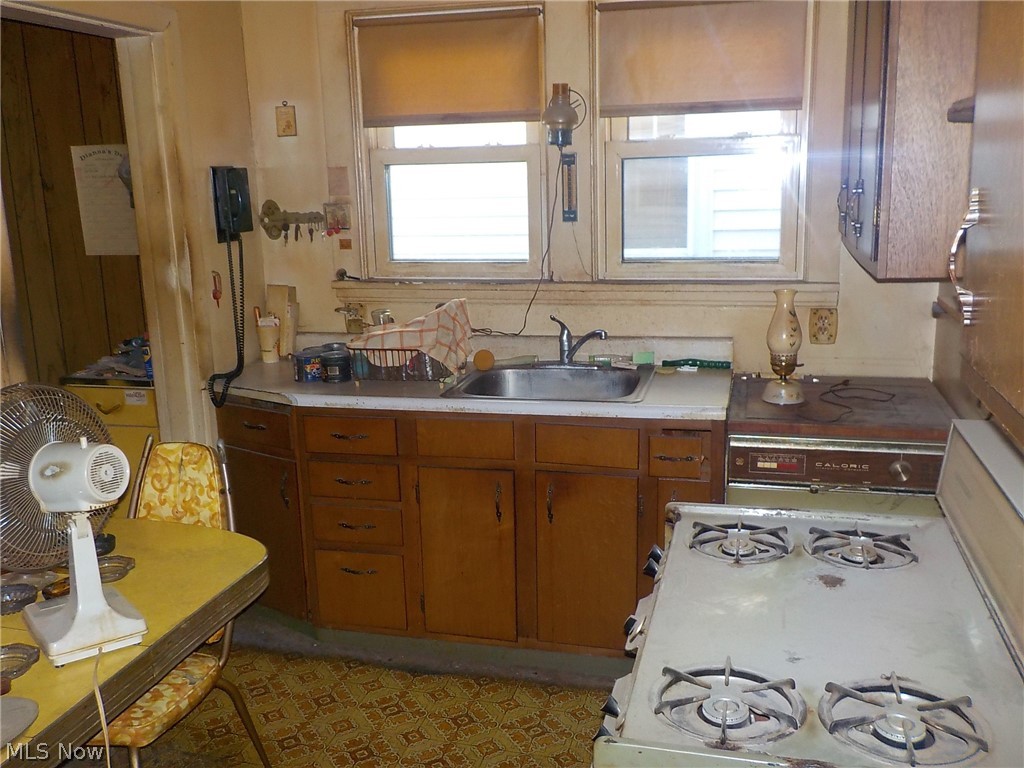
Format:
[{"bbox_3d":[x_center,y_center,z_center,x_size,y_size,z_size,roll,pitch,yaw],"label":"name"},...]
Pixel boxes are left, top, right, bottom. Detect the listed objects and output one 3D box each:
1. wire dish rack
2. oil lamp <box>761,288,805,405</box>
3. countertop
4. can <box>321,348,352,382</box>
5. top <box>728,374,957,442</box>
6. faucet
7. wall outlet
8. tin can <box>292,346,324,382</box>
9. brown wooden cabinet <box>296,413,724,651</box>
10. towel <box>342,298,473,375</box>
[{"bbox_3d":[-0.352,-0.080,3.112,0.350,0.123,0.300,2,13,16],"label":"wire dish rack"},{"bbox_3d":[0.838,-0.121,2.748,0.130,0.338,0.130,2,13,16],"label":"oil lamp"},{"bbox_3d":[-0.158,0.004,3.091,1.780,0.040,0.590,2,13,16],"label":"countertop"},{"bbox_3d":[-0.623,-0.065,3.151,0.106,0.100,0.106,2,13,16],"label":"can"},{"bbox_3d":[0.995,0.069,2.725,0.620,0.037,0.640,2,13,16],"label":"top"},{"bbox_3d":[0.236,-0.149,3.144,0.060,0.185,0.240,-13,17,-41],"label":"faucet"},{"bbox_3d":[1.055,-0.193,3.005,0.098,0.118,0.012,2,13,16],"label":"wall outlet"},{"bbox_3d":[-0.731,-0.071,3.191,0.106,0.100,0.106,2,13,16],"label":"tin can"},{"bbox_3d":[0.033,0.425,3.129,1.410,0.810,0.560,2,13,16],"label":"brown wooden cabinet"},{"bbox_3d":[-0.348,-0.171,3.079,0.390,0.240,0.260,2,13,16],"label":"towel"}]

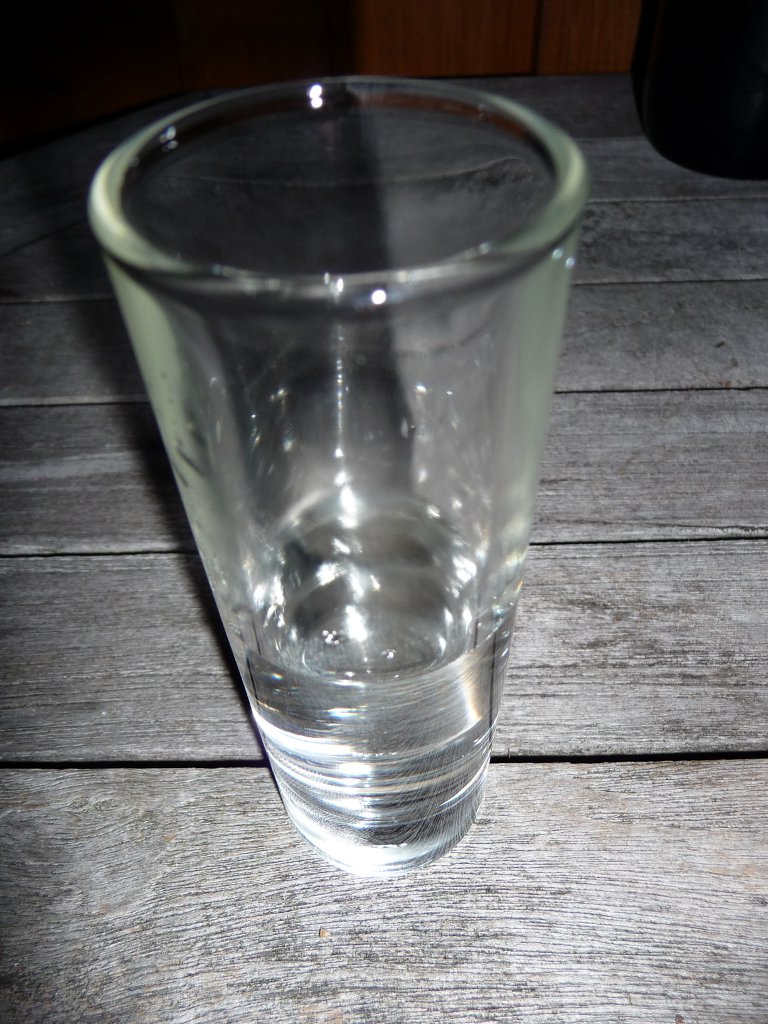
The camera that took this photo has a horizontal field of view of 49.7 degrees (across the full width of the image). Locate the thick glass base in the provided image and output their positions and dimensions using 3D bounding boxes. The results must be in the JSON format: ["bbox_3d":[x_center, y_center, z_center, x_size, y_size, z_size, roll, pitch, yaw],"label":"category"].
[{"bbox_3d":[0.000,0.037,0.134,0.036,0.023,0.036,-3,47,0],"label":"thick glass base"}]

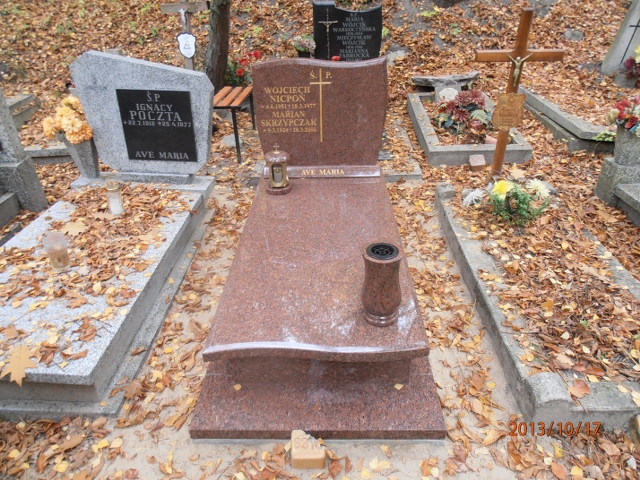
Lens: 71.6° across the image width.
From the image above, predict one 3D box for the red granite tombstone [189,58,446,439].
[{"bbox_3d":[0.000,-0.224,2.209,0.910,1.030,2.020,0,30,1],"label":"red granite tombstone"}]

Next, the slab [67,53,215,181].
[{"bbox_3d":[-1.105,-0.787,2.924,0.860,0.840,0.130,1,30,3],"label":"slab"}]

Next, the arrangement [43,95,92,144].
[{"bbox_3d":[-1.640,-0.785,2.891,0.280,0.280,0.270,0,30,0],"label":"arrangement"}]

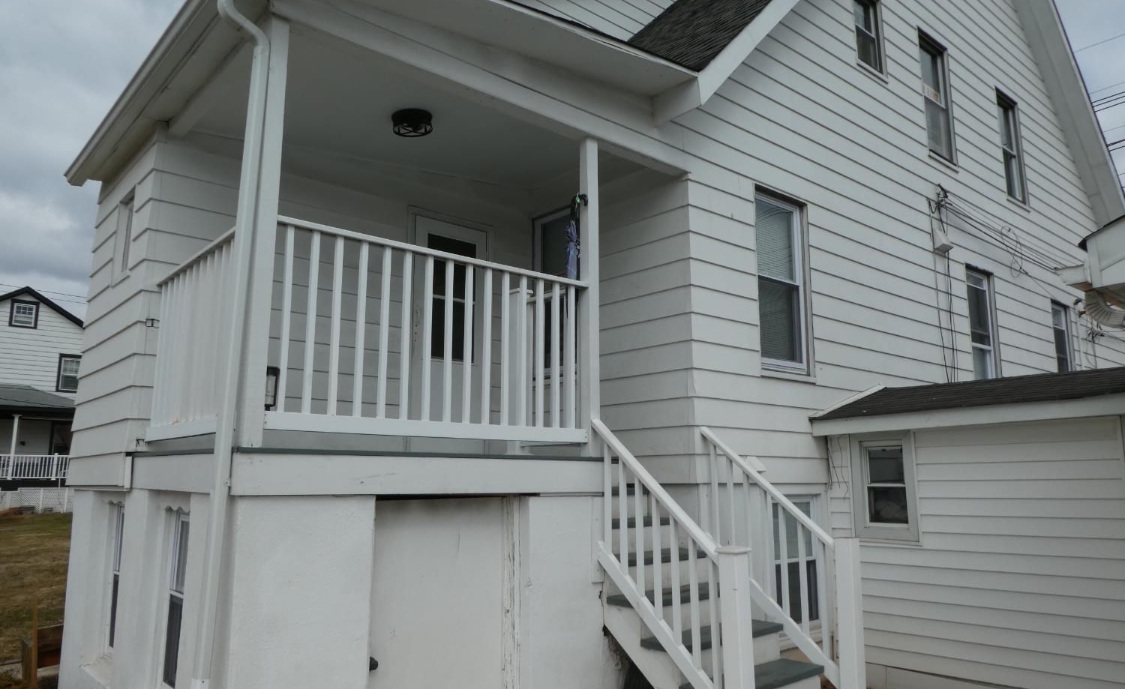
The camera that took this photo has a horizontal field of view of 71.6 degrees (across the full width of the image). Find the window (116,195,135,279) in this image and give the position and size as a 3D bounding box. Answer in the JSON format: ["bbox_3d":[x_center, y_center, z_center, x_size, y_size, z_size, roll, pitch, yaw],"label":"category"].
[{"bbox_3d":[-3.082,-0.756,5.564,0.098,0.665,0.490,9,-13,-41],"label":"window"}]

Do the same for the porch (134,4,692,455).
[{"bbox_3d":[-0.846,-0.385,5.278,3.143,2.334,1.925,9,-13,-41],"label":"porch"}]

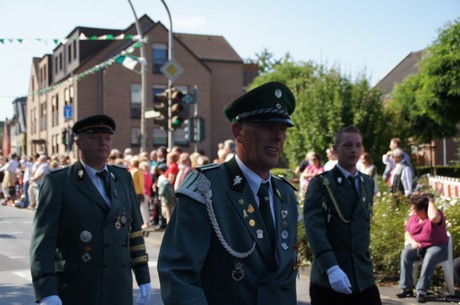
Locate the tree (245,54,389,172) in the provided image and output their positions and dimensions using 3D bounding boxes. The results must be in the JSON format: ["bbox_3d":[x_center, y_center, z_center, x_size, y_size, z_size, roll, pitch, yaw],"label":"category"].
[{"bbox_3d":[3.298,-0.820,25.000,4.800,5.200,4.400,0,0,0],"label":"tree"}]

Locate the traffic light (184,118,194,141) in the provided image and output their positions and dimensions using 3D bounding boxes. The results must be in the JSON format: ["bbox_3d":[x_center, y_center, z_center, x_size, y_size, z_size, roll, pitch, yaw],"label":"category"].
[{"bbox_3d":[-1.551,-0.881,25.400,0.360,0.900,0.300,0,0,-23],"label":"traffic light"}]

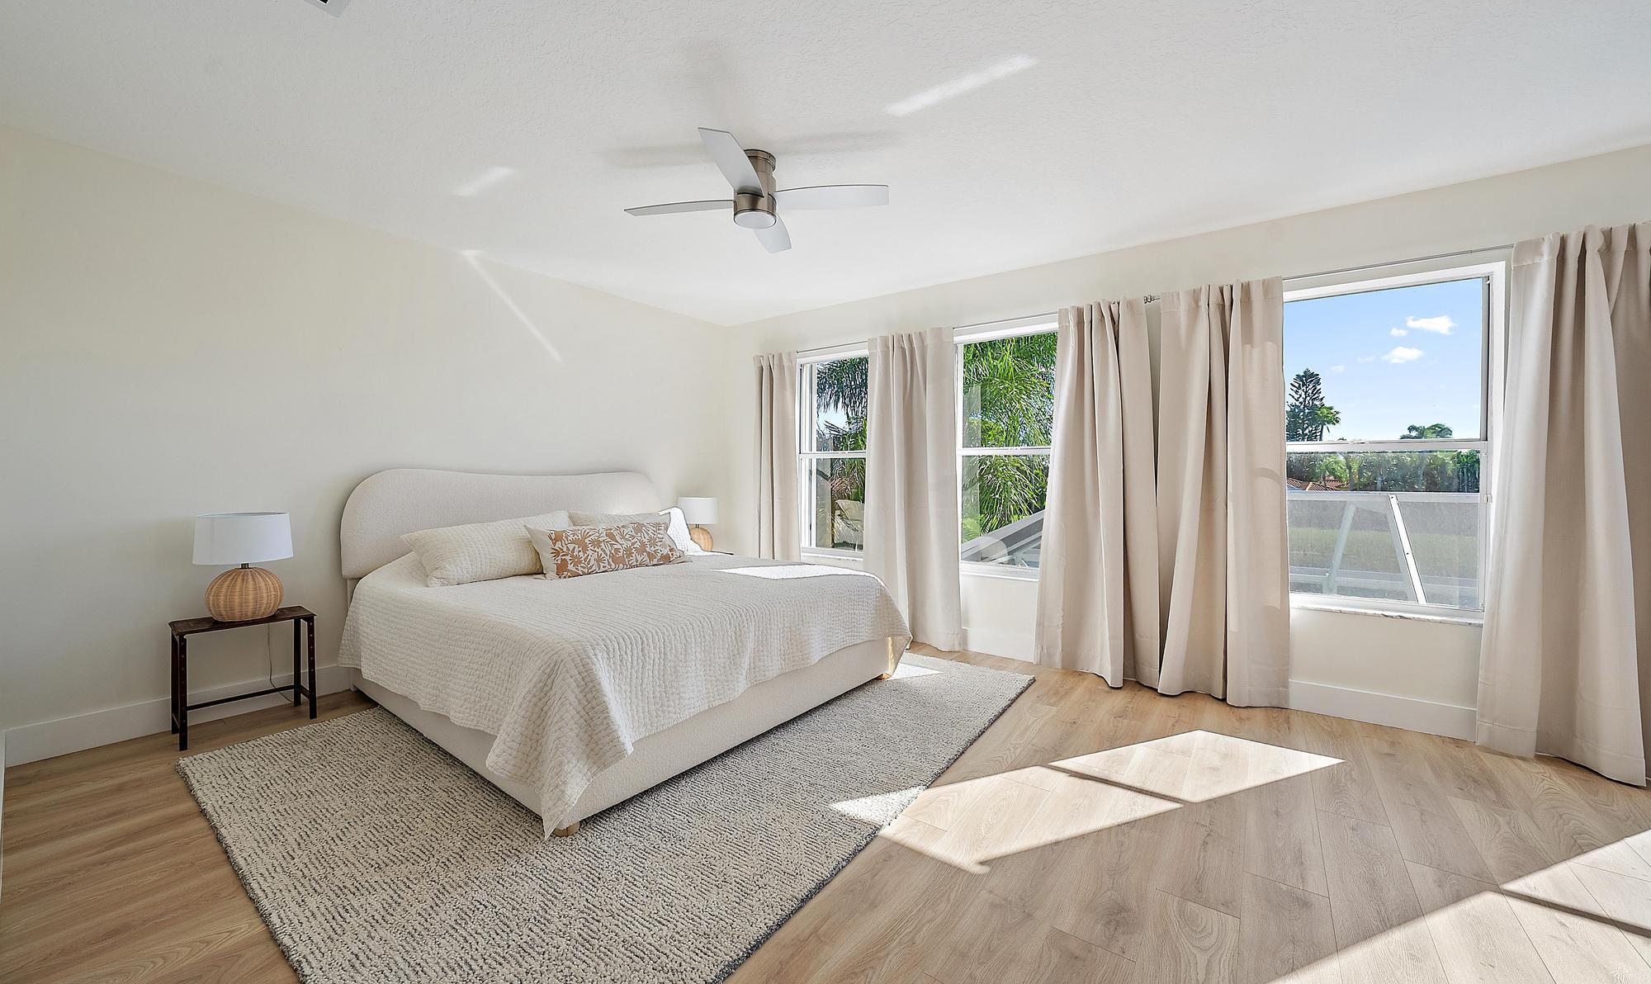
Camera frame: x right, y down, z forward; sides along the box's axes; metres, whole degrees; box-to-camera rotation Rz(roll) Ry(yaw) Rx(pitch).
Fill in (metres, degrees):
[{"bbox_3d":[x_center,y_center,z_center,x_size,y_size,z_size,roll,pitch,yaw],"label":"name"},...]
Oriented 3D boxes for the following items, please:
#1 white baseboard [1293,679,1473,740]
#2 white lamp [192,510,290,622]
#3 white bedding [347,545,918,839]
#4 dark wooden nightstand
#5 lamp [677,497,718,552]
[{"bbox_3d":[2.613,1.034,2.831,0.667,0.145,0.025,1,2,36],"label":"white baseboard"},{"bbox_3d":[-2.714,0.352,2.789,0.328,0.487,0.328,1,2,36],"label":"white lamp"},{"bbox_3d":[-1.020,0.720,3.341,2.150,0.637,2.170,1,2,37],"label":"white bedding"},{"bbox_3d":[-2.705,0.847,2.786,0.309,0.501,0.466,1,2,36],"label":"dark wooden nightstand"},{"bbox_3d":[-1.063,0.295,5.042,0.328,0.487,0.328,0,2,0],"label":"lamp"}]

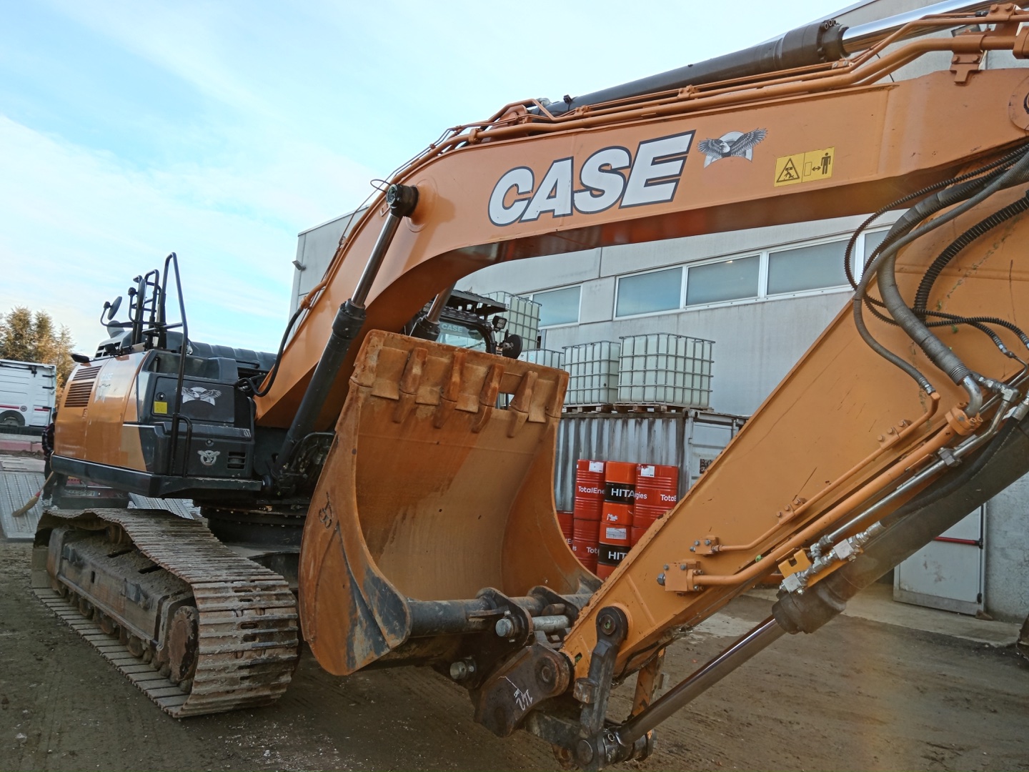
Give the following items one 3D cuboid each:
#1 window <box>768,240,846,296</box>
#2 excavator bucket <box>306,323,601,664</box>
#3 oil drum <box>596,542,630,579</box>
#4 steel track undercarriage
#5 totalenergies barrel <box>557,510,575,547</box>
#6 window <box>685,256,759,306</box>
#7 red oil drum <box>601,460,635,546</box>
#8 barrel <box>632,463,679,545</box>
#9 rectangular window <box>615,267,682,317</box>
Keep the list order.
[{"bbox_3d":[5.118,-2.045,13.918,0.080,0.755,1.662,9,-7,-38],"label":"window"},{"bbox_3d":[-0.253,0.752,5.151,1.640,1.950,1.420,10,-8,-39],"label":"excavator bucket"},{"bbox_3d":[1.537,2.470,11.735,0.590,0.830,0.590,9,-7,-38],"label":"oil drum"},{"bbox_3d":[-3.110,1.538,6.539,0.600,0.970,4.800,10,-8,-40],"label":"steel track undercarriage"},{"bbox_3d":[0.865,2.496,12.828,0.580,0.860,0.580,9,-7,-38],"label":"totalenergies barrel"},{"bbox_3d":[3.959,-1.989,15.352,0.080,0.774,1.681,9,-7,-38],"label":"window"},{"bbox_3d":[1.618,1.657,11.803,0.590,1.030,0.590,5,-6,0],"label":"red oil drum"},{"bbox_3d":[1.994,1.620,11.337,0.590,1.000,0.590,5,-6,0],"label":"barrel"},{"bbox_3d":[2.788,-1.937,16.801,0.080,0.864,1.794,9,-7,-38],"label":"rectangular window"}]

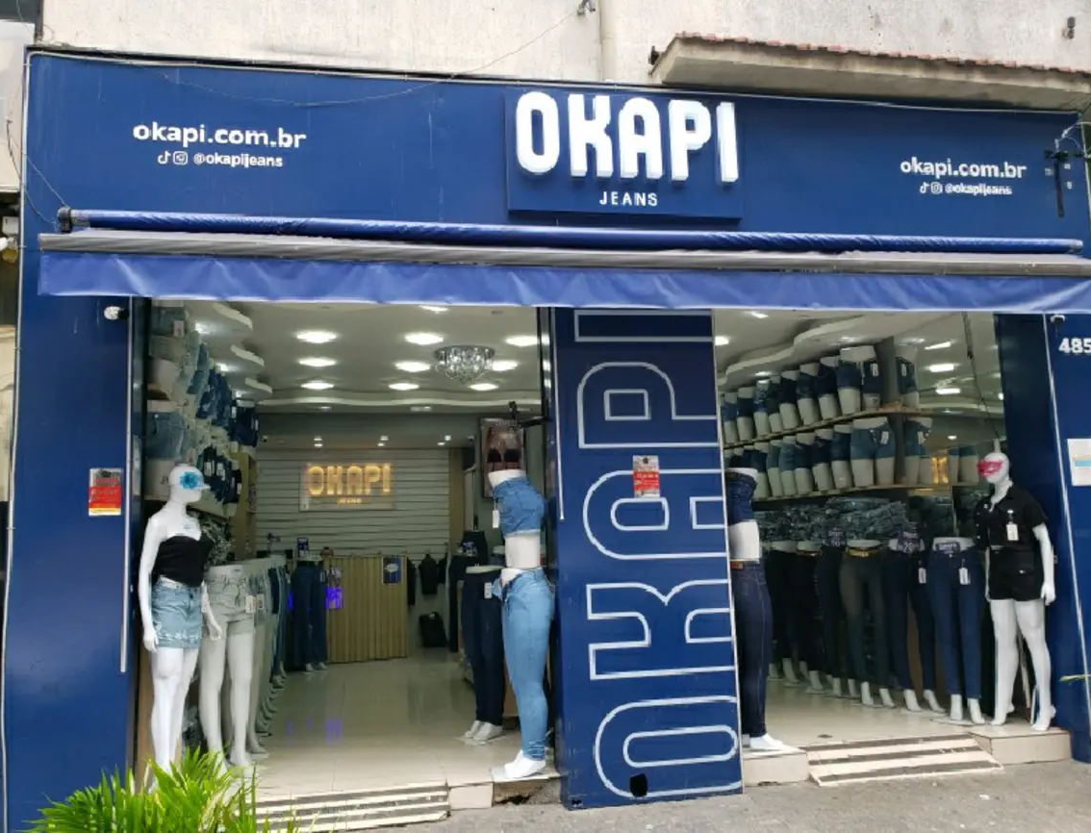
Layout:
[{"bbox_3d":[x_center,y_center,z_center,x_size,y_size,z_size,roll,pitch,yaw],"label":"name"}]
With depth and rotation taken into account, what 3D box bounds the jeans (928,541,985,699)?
[{"bbox_3d":[2.650,1.311,5.420,0.360,1.000,0.250,-3,-8,2],"label":"jeans"}]

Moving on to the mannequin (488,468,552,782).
[{"bbox_3d":[-0.153,1.130,4.720,0.320,1.680,0.330,3,-9,-32],"label":"mannequin"}]

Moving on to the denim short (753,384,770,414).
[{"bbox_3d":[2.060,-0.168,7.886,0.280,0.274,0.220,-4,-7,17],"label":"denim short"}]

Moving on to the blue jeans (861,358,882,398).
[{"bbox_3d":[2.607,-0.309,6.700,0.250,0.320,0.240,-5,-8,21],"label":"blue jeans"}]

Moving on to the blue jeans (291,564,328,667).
[{"bbox_3d":[-2.373,1.994,8.413,0.370,1.000,0.270,1,-8,-25],"label":"blue jeans"}]

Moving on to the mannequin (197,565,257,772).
[{"bbox_3d":[-1.883,1.473,4.973,0.280,1.220,0.360,-8,-9,42],"label":"mannequin"}]

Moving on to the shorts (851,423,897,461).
[{"bbox_3d":[2.620,0.204,6.661,0.350,0.310,0.240,-4,-7,16],"label":"shorts"}]

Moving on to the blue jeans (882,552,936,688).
[{"bbox_3d":[2.576,1.419,5.871,0.380,0.960,0.280,-3,-7,10],"label":"blue jeans"}]

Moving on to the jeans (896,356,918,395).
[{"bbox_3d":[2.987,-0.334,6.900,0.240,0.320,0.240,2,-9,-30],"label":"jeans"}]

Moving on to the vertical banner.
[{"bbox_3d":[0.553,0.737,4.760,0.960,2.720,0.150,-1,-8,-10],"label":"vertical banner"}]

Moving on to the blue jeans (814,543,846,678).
[{"bbox_3d":[2.177,1.499,6.450,0.330,1.000,0.240,-2,-8,-1],"label":"blue jeans"}]

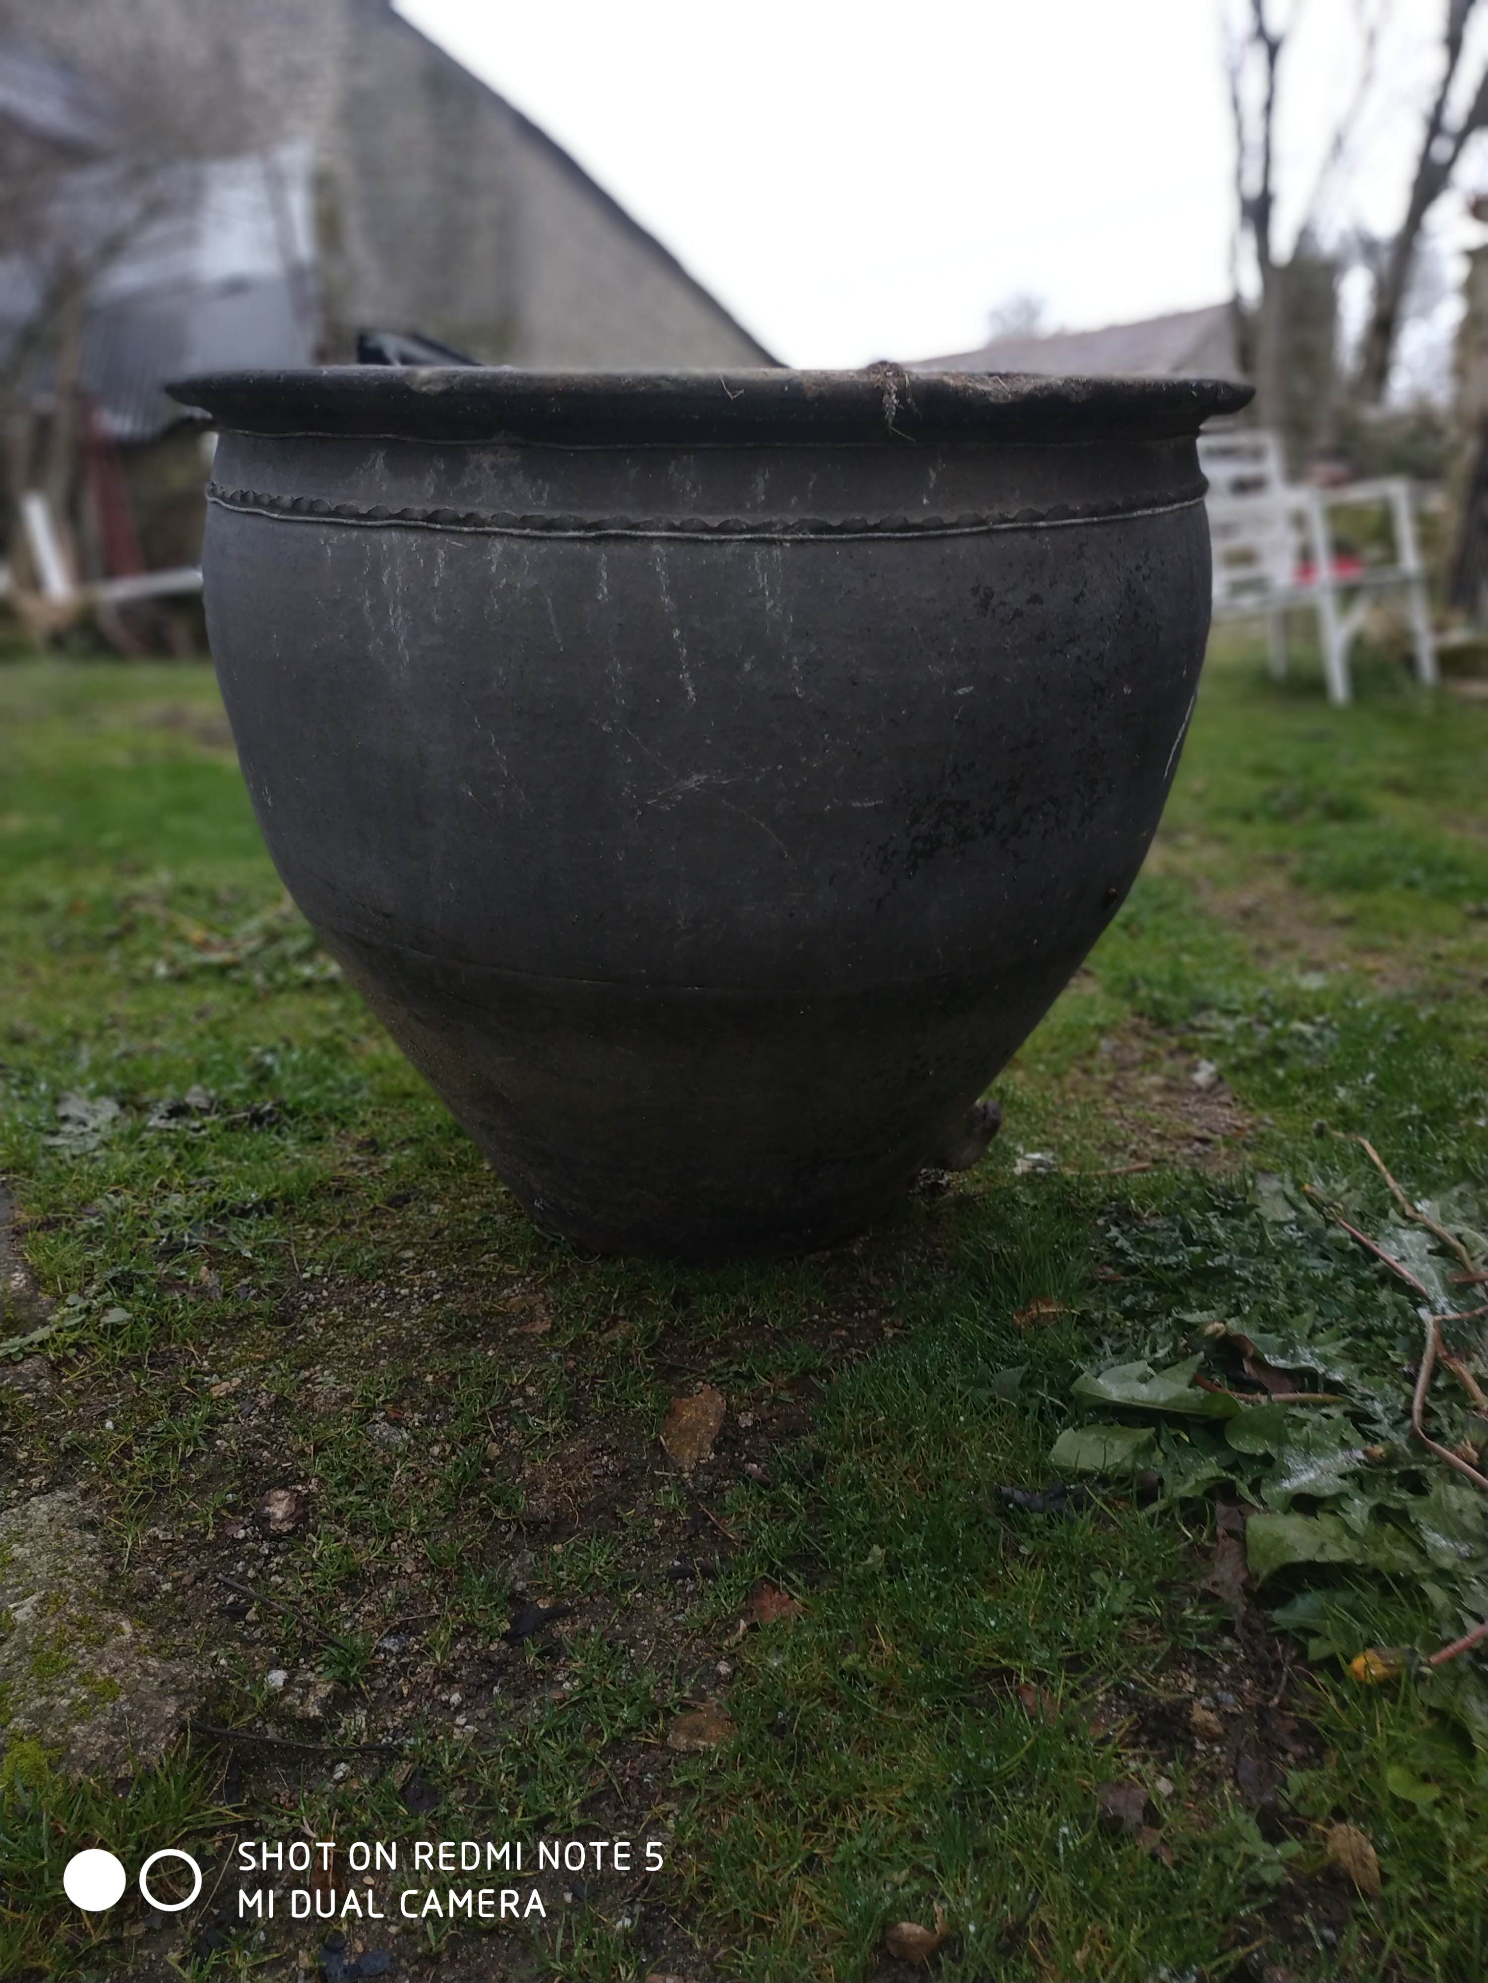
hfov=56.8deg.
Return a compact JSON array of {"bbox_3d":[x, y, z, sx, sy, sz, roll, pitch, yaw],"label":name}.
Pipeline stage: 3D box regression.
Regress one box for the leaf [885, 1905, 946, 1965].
[{"bbox_3d":[0.086,0.475,0.693,0.031,0.016,0.021,0,24,0],"label":"leaf"}]

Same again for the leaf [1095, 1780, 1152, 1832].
[{"bbox_3d":[0.209,0.448,0.755,0.029,0.012,0.024,0,24,0],"label":"leaf"}]

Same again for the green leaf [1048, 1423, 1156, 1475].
[{"bbox_3d":[0.276,0.348,1.054,0.096,0.025,0.048,-6,23,-15],"label":"green leaf"}]

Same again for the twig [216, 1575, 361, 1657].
[{"bbox_3d":[-0.313,0.425,0.944,0.136,0.010,0.012,12,26,27],"label":"twig"}]

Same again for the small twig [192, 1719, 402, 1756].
[{"bbox_3d":[-0.263,0.432,0.803,0.127,0.008,0.012,3,25,7],"label":"small twig"}]

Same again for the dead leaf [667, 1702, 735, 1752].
[{"bbox_3d":[-0.028,0.460,0.854,0.042,0.014,0.031,-7,24,-17],"label":"dead leaf"}]

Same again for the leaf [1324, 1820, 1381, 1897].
[{"bbox_3d":[0.322,0.458,0.727,0.020,0.012,0.034,-4,25,-9],"label":"leaf"}]

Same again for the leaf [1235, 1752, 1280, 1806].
[{"bbox_3d":[0.289,0.443,0.774,0.021,0.010,0.028,0,24,0],"label":"leaf"}]

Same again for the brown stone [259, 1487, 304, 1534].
[{"bbox_3d":[-0.320,0.360,0.954,0.028,0.014,0.031,0,24,0],"label":"brown stone"}]

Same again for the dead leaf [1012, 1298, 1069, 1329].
[{"bbox_3d":[0.244,0.265,1.132,0.043,0.014,0.028,0,24,0],"label":"dead leaf"}]

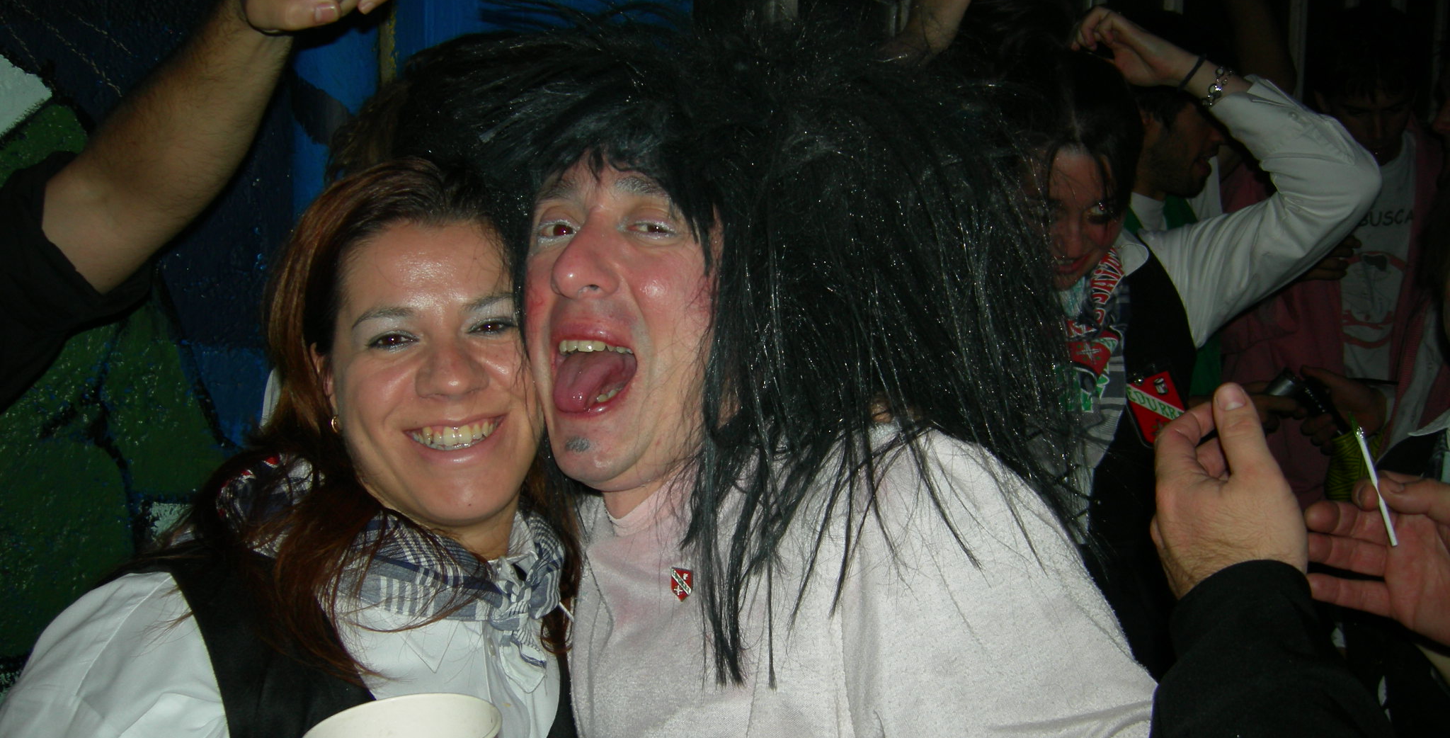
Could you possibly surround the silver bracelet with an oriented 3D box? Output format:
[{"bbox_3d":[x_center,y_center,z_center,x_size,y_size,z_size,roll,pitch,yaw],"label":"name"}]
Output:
[{"bbox_3d":[0.550,-0.314,1.680,0.021,0.052,0.050,28,3,7],"label":"silver bracelet"}]

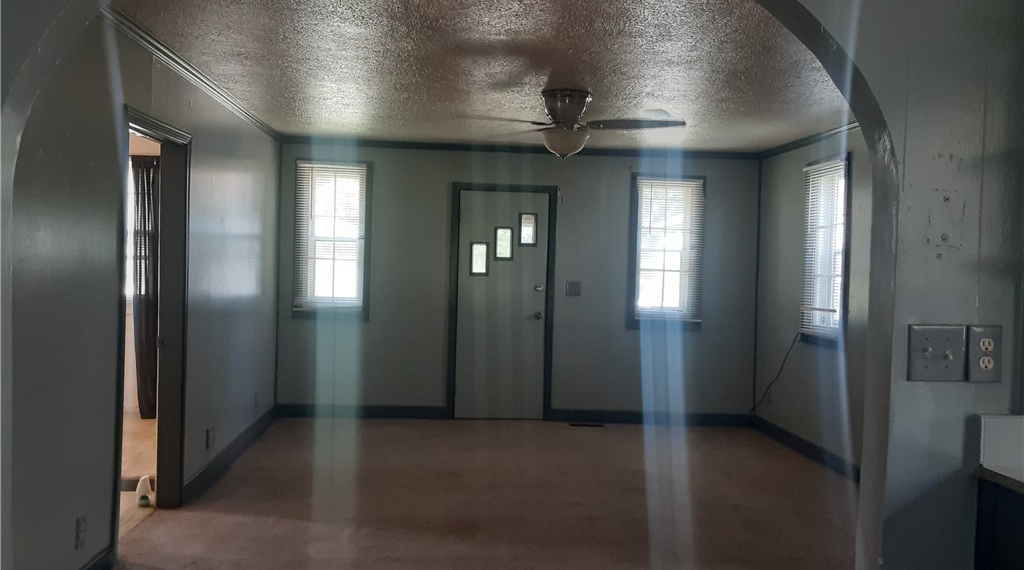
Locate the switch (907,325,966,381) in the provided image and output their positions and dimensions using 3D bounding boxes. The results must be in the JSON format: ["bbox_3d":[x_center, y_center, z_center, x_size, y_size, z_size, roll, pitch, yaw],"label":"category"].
[{"bbox_3d":[0.902,0.147,1.698,0.118,0.118,0.020,1,2,-5],"label":"switch"}]

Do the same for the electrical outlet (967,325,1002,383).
[{"bbox_3d":[1.012,0.149,1.710,0.072,0.120,0.012,1,2,-5],"label":"electrical outlet"}]

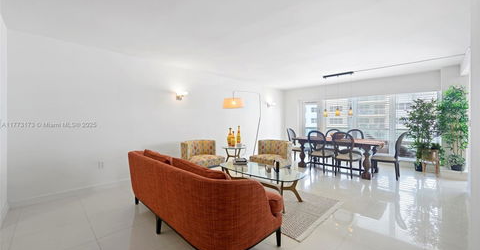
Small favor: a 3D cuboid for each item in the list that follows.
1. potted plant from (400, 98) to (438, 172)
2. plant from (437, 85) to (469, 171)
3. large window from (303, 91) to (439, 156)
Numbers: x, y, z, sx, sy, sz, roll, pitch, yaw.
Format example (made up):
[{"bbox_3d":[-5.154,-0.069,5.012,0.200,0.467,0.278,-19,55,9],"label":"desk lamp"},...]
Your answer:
[{"bbox_3d":[4.241,0.232,4.417,0.700,1.740,0.680,0,1,44],"label":"potted plant"},{"bbox_3d":[4.522,0.055,3.973,0.520,1.780,0.520,0,1,44],"label":"plant"},{"bbox_3d":[3.758,0.015,6.042,3.700,1.780,0.120,0,1,44],"label":"large window"}]

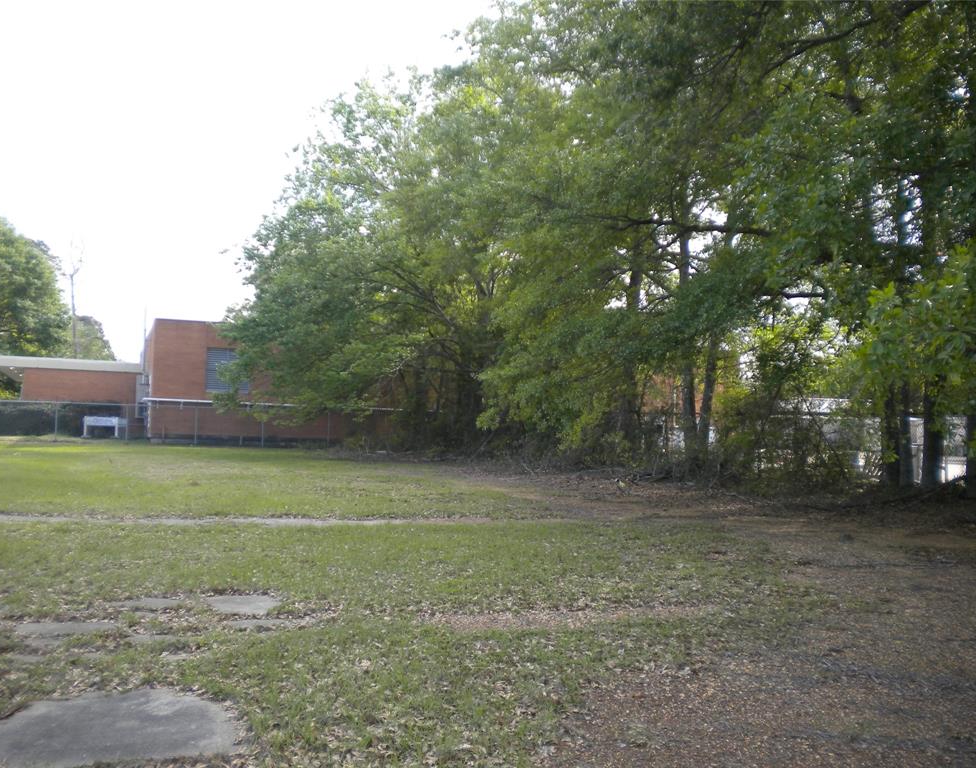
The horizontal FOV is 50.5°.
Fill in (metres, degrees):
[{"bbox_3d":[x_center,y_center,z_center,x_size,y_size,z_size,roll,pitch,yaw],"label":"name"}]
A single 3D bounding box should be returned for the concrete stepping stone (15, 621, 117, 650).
[{"bbox_3d":[-2.856,1.707,7.000,0.680,0.070,0.840,2,-2,0],"label":"concrete stepping stone"}]

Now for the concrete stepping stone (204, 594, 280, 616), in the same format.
[{"bbox_3d":[-1.944,1.762,8.200,0.600,0.070,0.800,2,-2,0],"label":"concrete stepping stone"}]

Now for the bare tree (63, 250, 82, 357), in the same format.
[{"bbox_3d":[-26.422,-2.900,66.000,1.200,11.000,0.400,2,-2,0],"label":"bare tree"}]

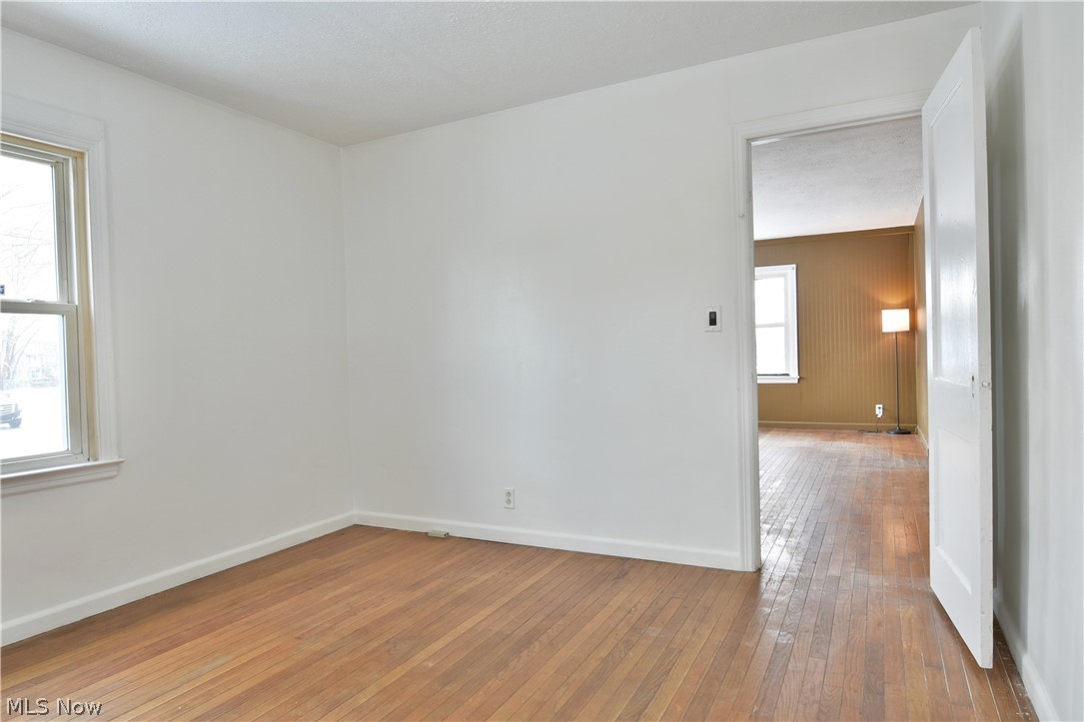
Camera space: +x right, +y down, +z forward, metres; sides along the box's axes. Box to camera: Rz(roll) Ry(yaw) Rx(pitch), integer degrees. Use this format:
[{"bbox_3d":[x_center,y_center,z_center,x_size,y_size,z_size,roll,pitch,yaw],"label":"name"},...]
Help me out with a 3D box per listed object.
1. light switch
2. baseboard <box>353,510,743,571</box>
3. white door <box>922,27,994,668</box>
[{"bbox_3d":[0.820,-0.200,3.015,0.073,0.116,0.012,-1,1,27],"label":"light switch"},{"bbox_3d":[-0.134,0.975,3.537,2.411,0.093,0.018,-1,1,27],"label":"baseboard"},{"bbox_3d":[1.474,-0.041,2.266,0.035,1.965,0.706,-1,1,21],"label":"white door"}]

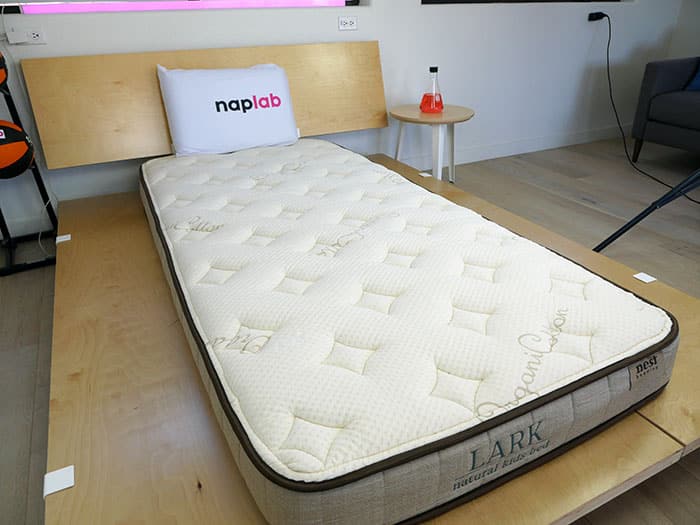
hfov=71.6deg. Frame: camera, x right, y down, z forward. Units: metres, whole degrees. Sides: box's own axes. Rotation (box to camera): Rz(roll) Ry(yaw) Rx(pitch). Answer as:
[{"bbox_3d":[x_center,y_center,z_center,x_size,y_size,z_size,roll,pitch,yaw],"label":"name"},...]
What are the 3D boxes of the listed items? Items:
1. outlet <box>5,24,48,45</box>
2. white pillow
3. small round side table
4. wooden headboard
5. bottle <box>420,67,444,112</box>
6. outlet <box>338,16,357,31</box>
[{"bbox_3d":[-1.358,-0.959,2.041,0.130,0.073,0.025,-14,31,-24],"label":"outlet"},{"bbox_3d":[-0.563,-0.747,2.331,0.595,0.375,0.125,-14,13,-24],"label":"white pillow"},{"bbox_3d":[0.477,-0.671,2.918,0.485,0.457,0.485,0,28,0],"label":"small round side table"},{"bbox_3d":[-0.582,-0.815,2.421,1.718,0.454,0.025,-14,15,-24],"label":"wooden headboard"},{"bbox_3d":[0.483,-1.001,2.804,0.131,0.232,0.131,0,28,0],"label":"bottle"},{"bbox_3d":[-0.007,-1.308,2.652,0.116,0.070,0.010,-14,31,-24],"label":"outlet"}]

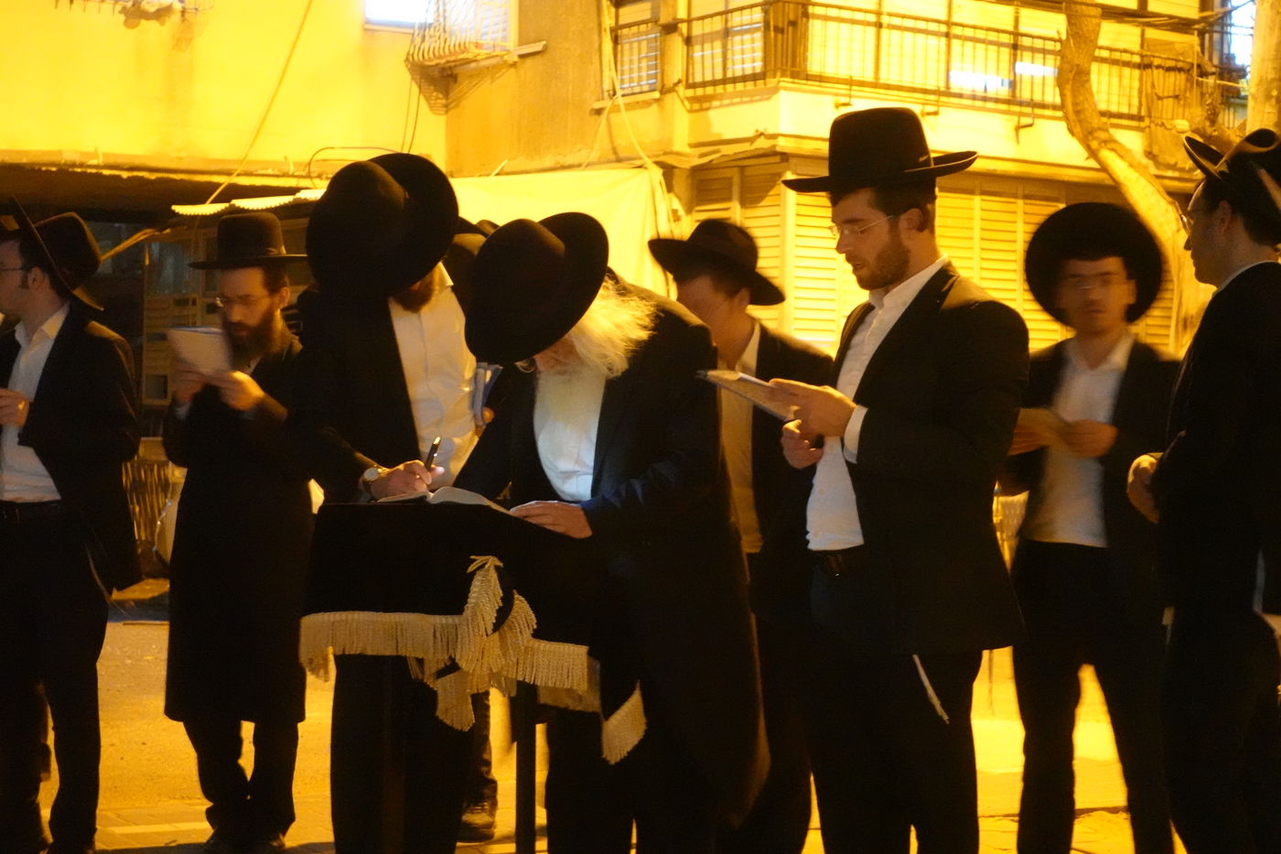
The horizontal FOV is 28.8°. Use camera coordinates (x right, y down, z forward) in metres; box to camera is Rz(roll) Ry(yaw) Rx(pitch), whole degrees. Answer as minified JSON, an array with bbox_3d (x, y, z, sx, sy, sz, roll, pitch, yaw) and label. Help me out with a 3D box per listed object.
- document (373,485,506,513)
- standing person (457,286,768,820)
[{"bbox_3d":[-0.350,0.155,5.000,0.300,0.040,0.210,0,-14,40],"label":"document"},{"bbox_3d":[-0.060,0.400,5.150,0.660,1.630,0.580,0,0,-44],"label":"standing person"}]

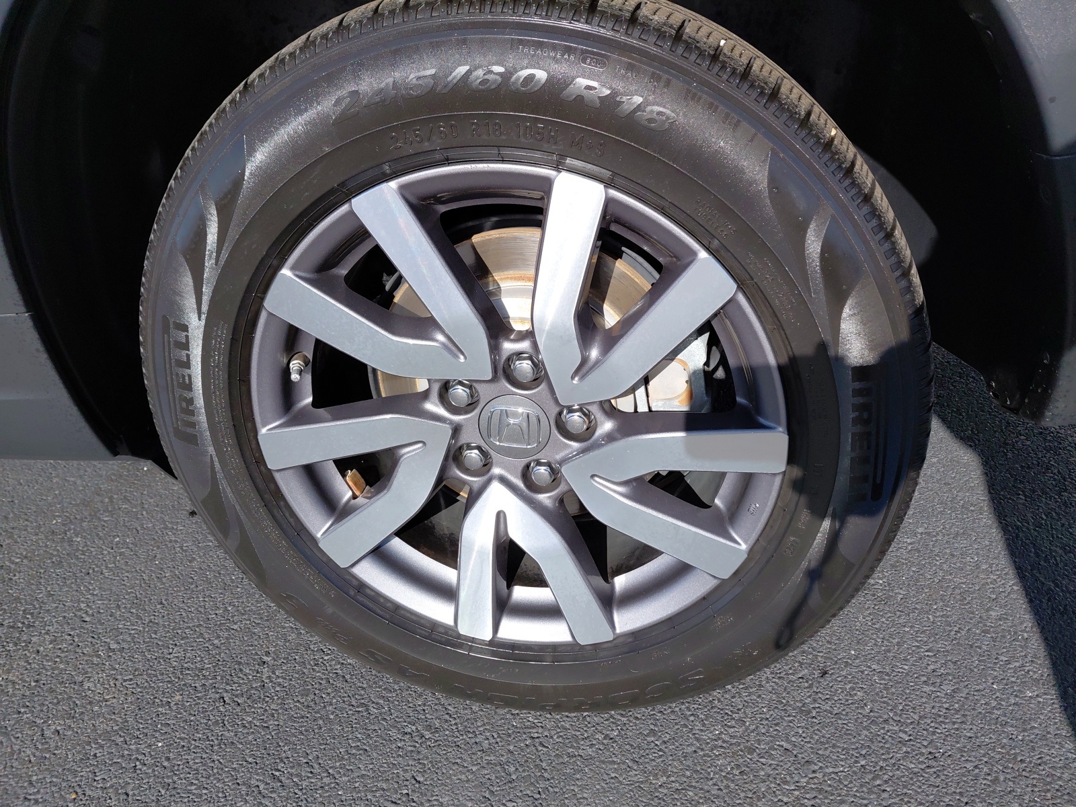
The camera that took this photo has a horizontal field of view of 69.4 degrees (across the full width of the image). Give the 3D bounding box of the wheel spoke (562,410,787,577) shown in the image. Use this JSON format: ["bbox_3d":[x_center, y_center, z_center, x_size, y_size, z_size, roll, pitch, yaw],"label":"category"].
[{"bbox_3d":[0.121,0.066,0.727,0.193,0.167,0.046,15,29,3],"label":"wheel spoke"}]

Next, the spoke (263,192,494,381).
[{"bbox_3d":[-0.122,-0.081,0.697,0.167,0.193,0.046,-36,16,25],"label":"spoke"}]

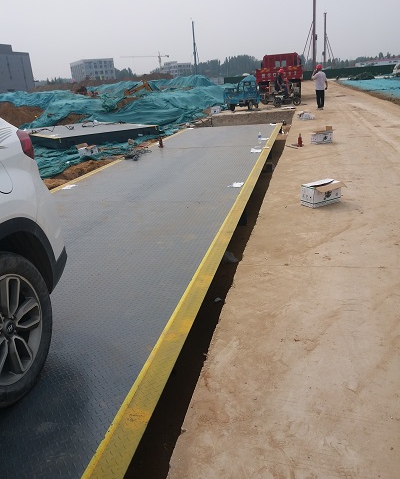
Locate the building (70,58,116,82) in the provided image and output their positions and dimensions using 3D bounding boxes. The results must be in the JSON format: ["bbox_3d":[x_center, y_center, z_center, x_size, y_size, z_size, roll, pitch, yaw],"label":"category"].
[{"bbox_3d":[-64.308,-97.832,261.076,17.967,18.630,28.048,-15,22,-27],"label":"building"}]

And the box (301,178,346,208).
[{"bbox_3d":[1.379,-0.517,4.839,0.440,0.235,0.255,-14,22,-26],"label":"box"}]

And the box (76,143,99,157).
[{"bbox_3d":[-2.528,-1.968,9.632,0.270,0.270,0.440,2,21,18],"label":"box"}]

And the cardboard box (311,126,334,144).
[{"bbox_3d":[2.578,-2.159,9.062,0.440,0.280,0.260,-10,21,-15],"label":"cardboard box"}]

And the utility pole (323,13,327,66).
[{"bbox_3d":[53.135,-82.518,183.740,0.950,25.454,0.950,1,21,16],"label":"utility pole"}]

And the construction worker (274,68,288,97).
[{"bbox_3d":[4.134,-7.964,21.918,0.750,1.400,0.500,-4,20,1],"label":"construction worker"}]

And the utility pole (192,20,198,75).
[{"bbox_3d":[-2.075,-82.891,193.336,0.950,27.568,0.950,-4,20,1],"label":"utility pole"}]

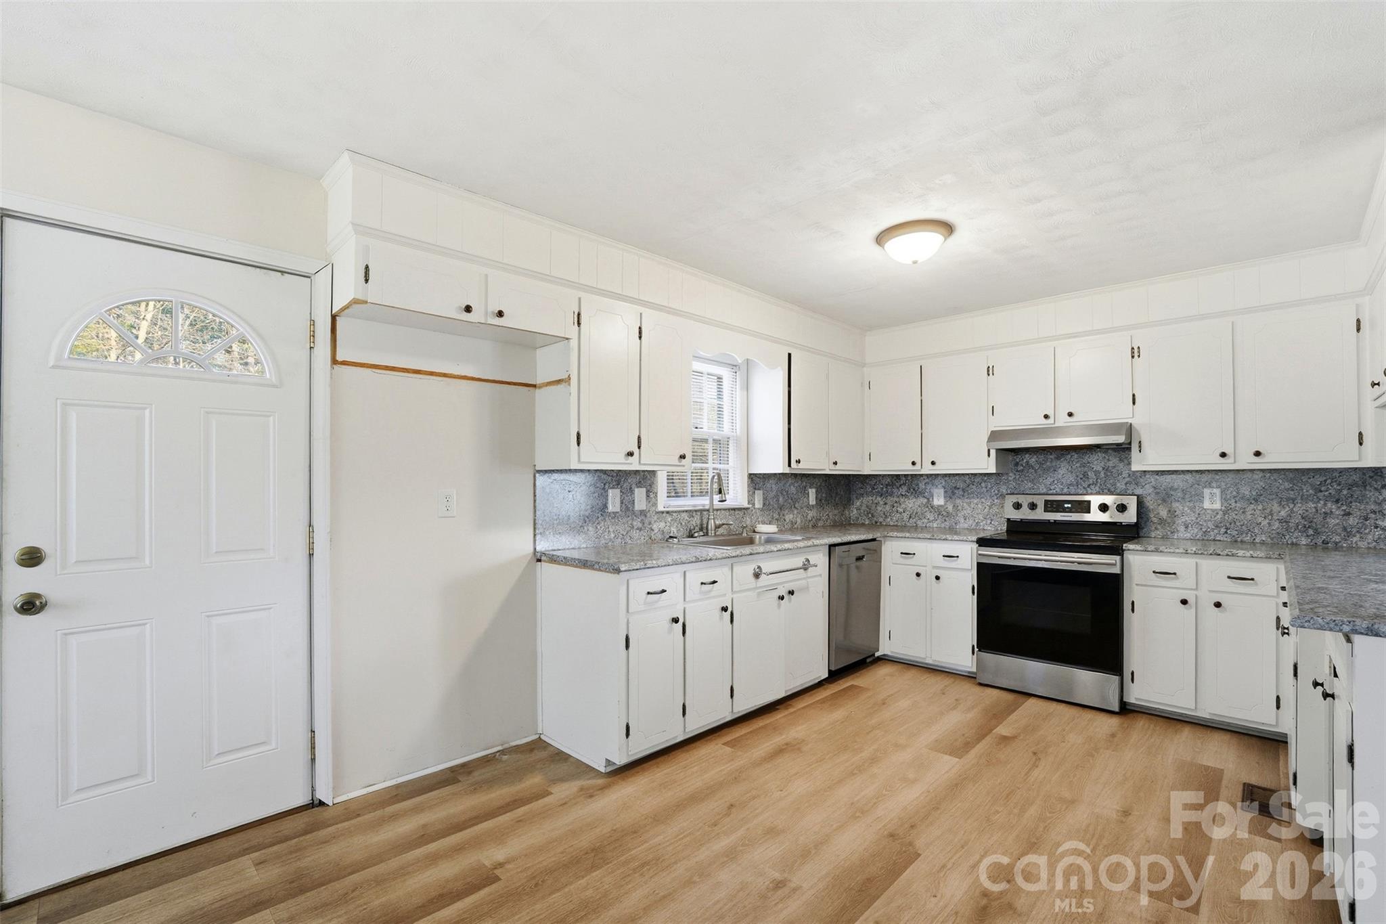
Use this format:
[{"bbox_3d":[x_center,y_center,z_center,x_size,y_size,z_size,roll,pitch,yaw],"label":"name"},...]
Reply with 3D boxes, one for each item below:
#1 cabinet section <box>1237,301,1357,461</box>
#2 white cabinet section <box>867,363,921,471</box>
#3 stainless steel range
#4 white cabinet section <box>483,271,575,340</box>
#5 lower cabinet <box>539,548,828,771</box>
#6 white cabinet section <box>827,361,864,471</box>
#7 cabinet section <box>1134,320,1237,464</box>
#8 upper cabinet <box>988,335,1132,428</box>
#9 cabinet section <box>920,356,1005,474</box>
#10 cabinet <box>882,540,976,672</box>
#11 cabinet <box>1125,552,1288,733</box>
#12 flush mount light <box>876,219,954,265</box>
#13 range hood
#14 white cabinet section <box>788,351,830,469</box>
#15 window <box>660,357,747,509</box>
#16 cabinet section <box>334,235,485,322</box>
[{"bbox_3d":[3.161,-0.369,3.047,0.435,0.821,0.343,-1,-2,43],"label":"cabinet section"},{"bbox_3d":[1.628,-0.323,4.501,0.429,0.823,0.343,-1,-2,43],"label":"white cabinet section"},{"bbox_3d":[2.303,0.808,3.654,0.756,1.180,0.725,-2,-3,45],"label":"stainless steel range"},{"bbox_3d":[-0.819,-0.669,2.653,0.430,0.214,0.343,1,-2,-44],"label":"white cabinet section"},{"bbox_3d":[0.040,0.949,3.276,0.670,0.882,1.650,-2,-3,45],"label":"lower cabinet"},{"bbox_3d":[1.043,-0.326,4.443,0.508,0.821,0.343,1,-2,-44],"label":"white cabinet section"},{"bbox_3d":[2.842,-0.357,3.349,0.445,0.821,0.343,-1,-2,43],"label":"cabinet section"},{"bbox_3d":[2.485,-0.503,3.885,0.772,0.545,0.300,-2,-3,45],"label":"upper cabinet"},{"bbox_3d":[1.968,-0.332,4.179,0.499,0.821,0.343,-1,-2,43],"label":"cabinet section"},{"bbox_3d":[1.825,0.966,4.158,0.633,0.862,0.650,-2,-3,45],"label":"cabinet"},{"bbox_3d":[2.813,0.929,3.172,0.635,0.862,0.650,-2,-3,45],"label":"cabinet"},{"bbox_3d":[1.046,-1.034,2.736,0.335,0.134,0.335,0,-2,0],"label":"flush mount light"},{"bbox_3d":[2.427,-0.167,3.816,0.764,0.140,0.455,-2,-3,45],"label":"range hood"},{"bbox_3d":[0.689,-0.335,4.101,0.476,0.821,0.343,1,-2,-44],"label":"white cabinet section"},{"bbox_3d":[0.074,-0.220,3.872,0.100,1.080,0.858,-2,-3,45],"label":"window"},{"bbox_3d":[-1.146,-0.680,2.337,0.469,0.219,0.343,1,-2,-44],"label":"cabinet section"}]

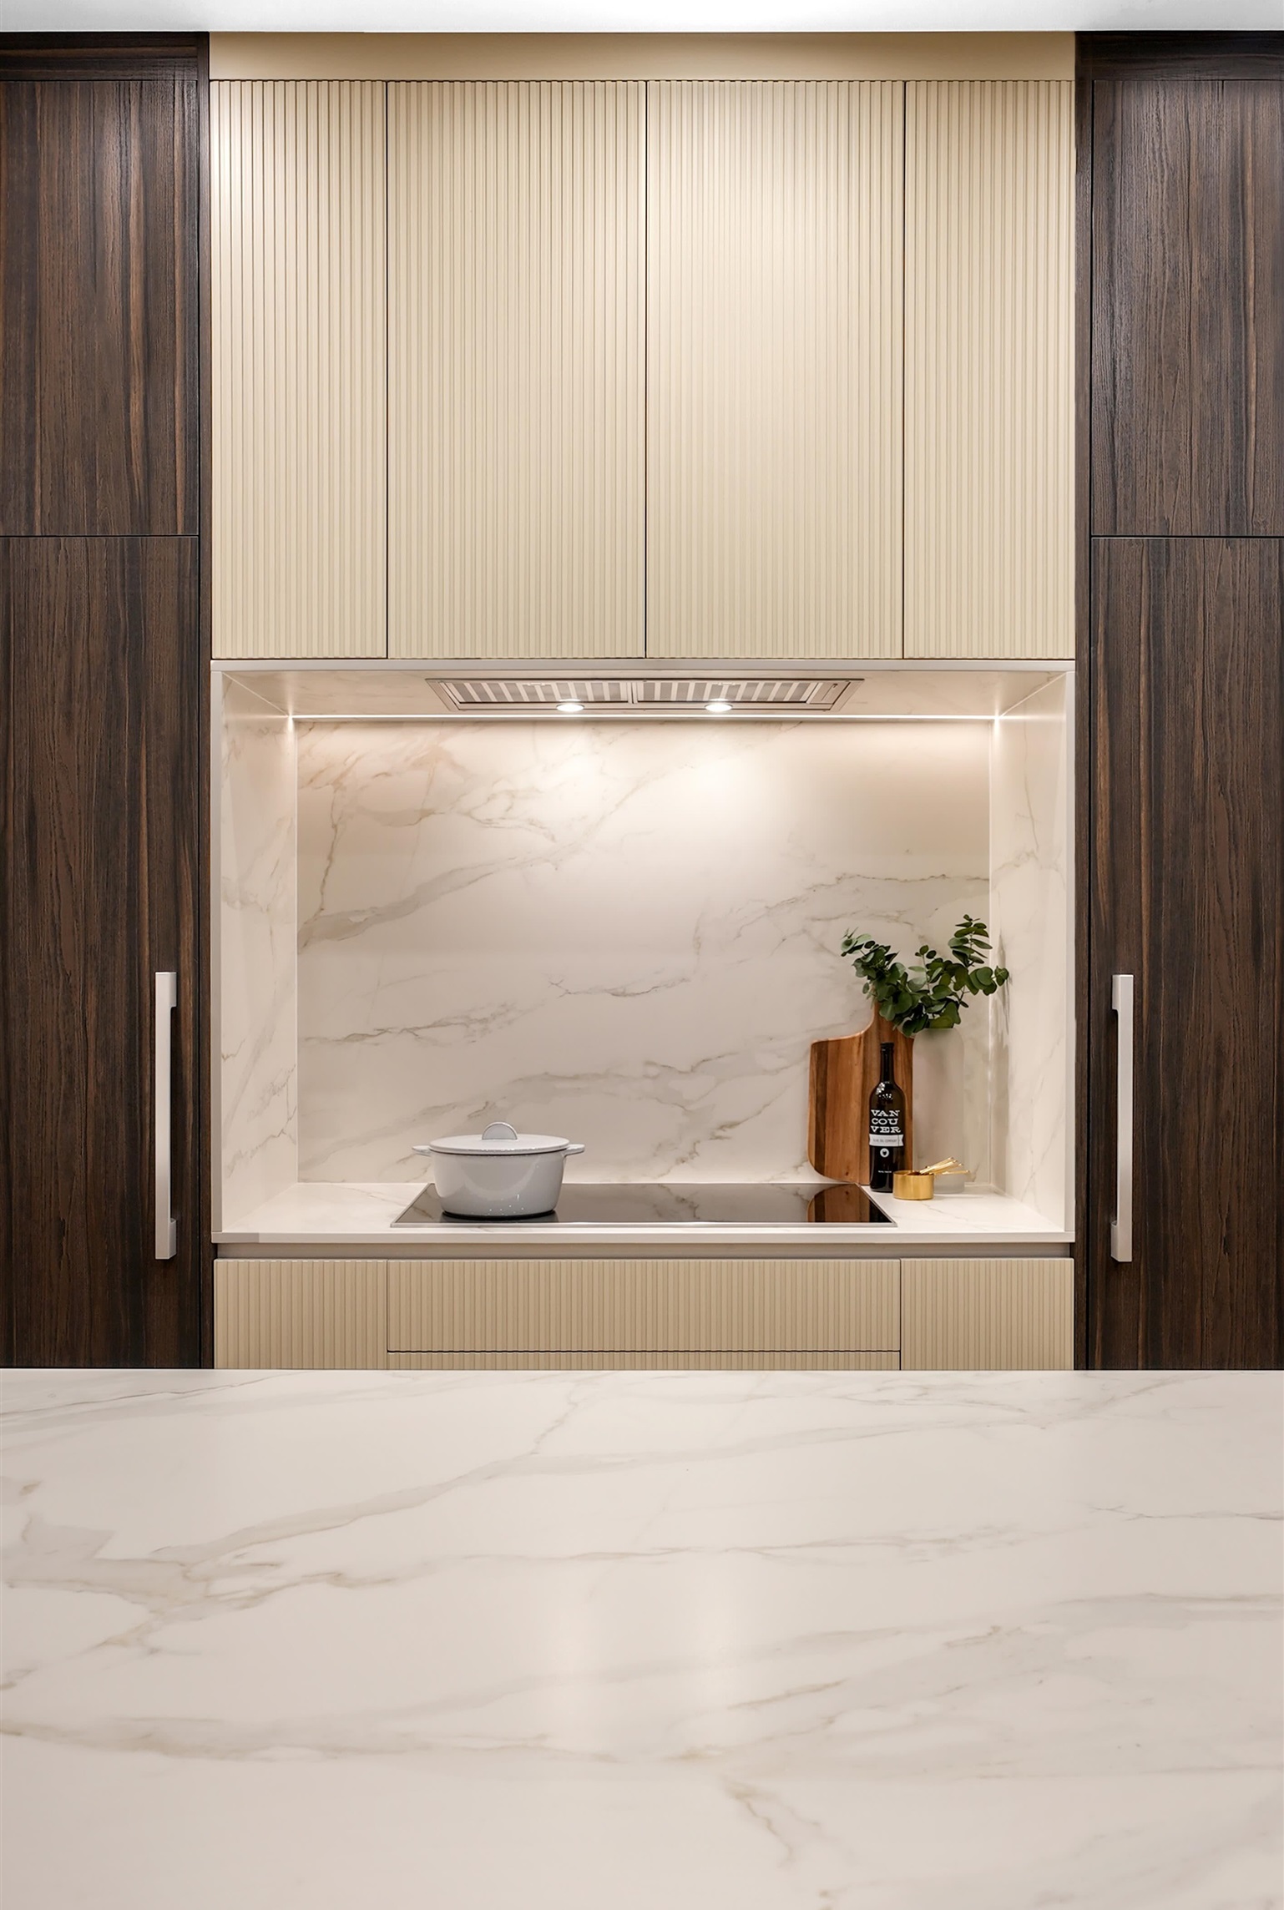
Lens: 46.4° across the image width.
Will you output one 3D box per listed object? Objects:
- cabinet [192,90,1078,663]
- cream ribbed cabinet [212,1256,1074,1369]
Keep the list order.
[{"bbox_3d":[0.002,-1.048,2.965,1.548,1.044,0.570,0,0,0],"label":"cabinet"},{"bbox_3d":[0.004,0.942,2.980,1.542,0.800,0.600,0,0,0],"label":"cream ribbed cabinet"}]

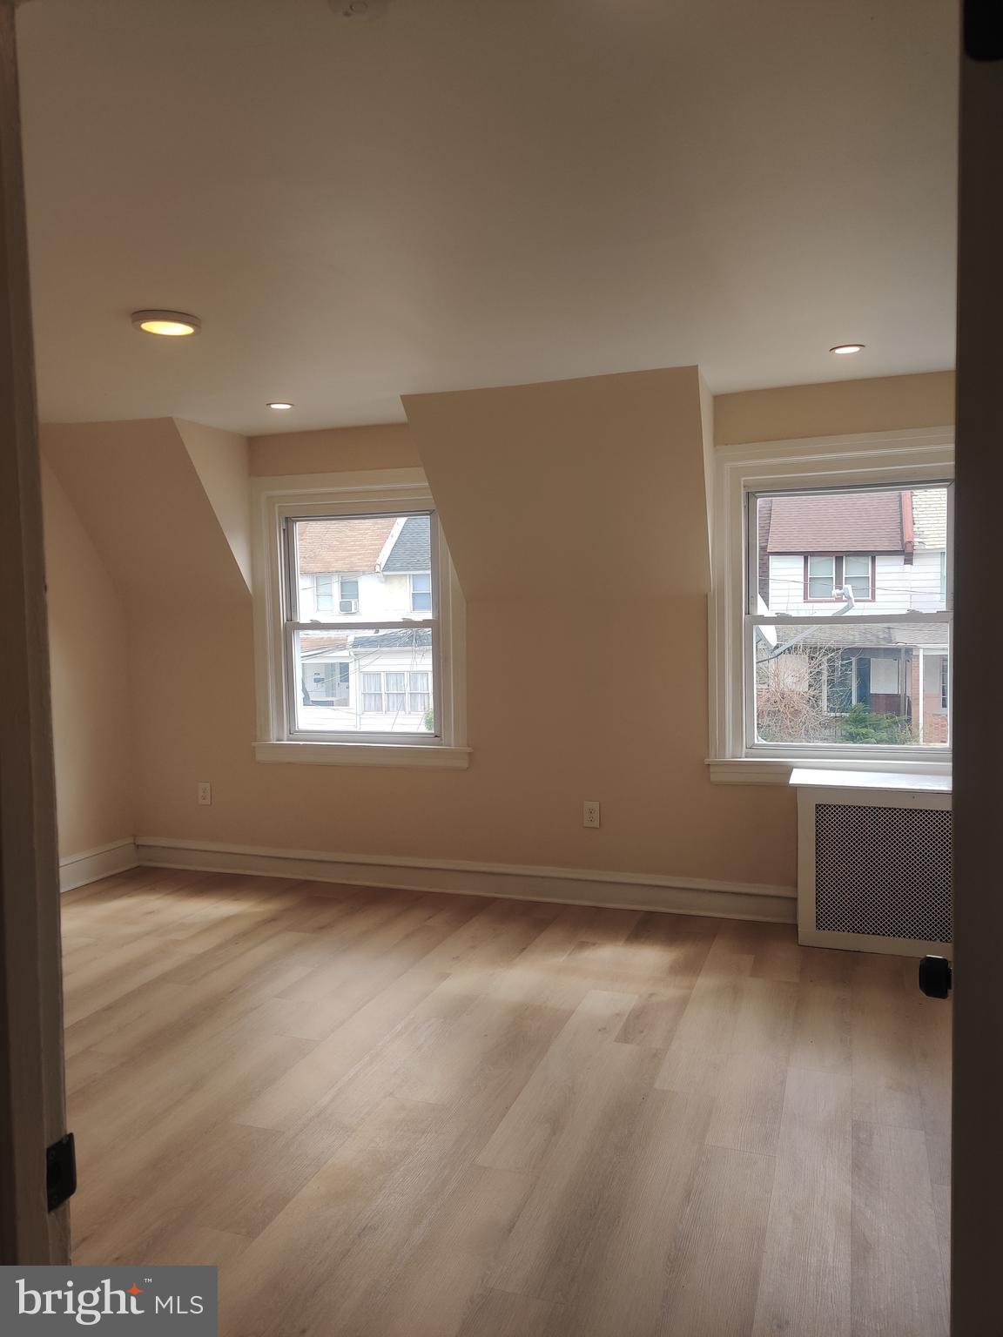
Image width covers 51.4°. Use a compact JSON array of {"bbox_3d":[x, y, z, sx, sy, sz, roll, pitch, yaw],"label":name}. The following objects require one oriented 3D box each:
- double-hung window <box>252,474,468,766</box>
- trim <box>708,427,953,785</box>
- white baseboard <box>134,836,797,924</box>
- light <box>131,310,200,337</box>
[{"bbox_3d":[-0.719,-0.245,5.166,1.179,1.459,0.118,0,4,20],"label":"double-hung window"},{"bbox_3d":[1.453,-0.229,4.382,1.179,1.473,0.118,0,4,20],"label":"trim"},{"bbox_3d":[-0.351,1.011,5.104,3.477,0.162,0.029,0,4,20],"label":"white baseboard"},{"bbox_3d":[-1.022,-1.054,3.188,0.200,0.028,0.200,-1,3,0],"label":"light"}]

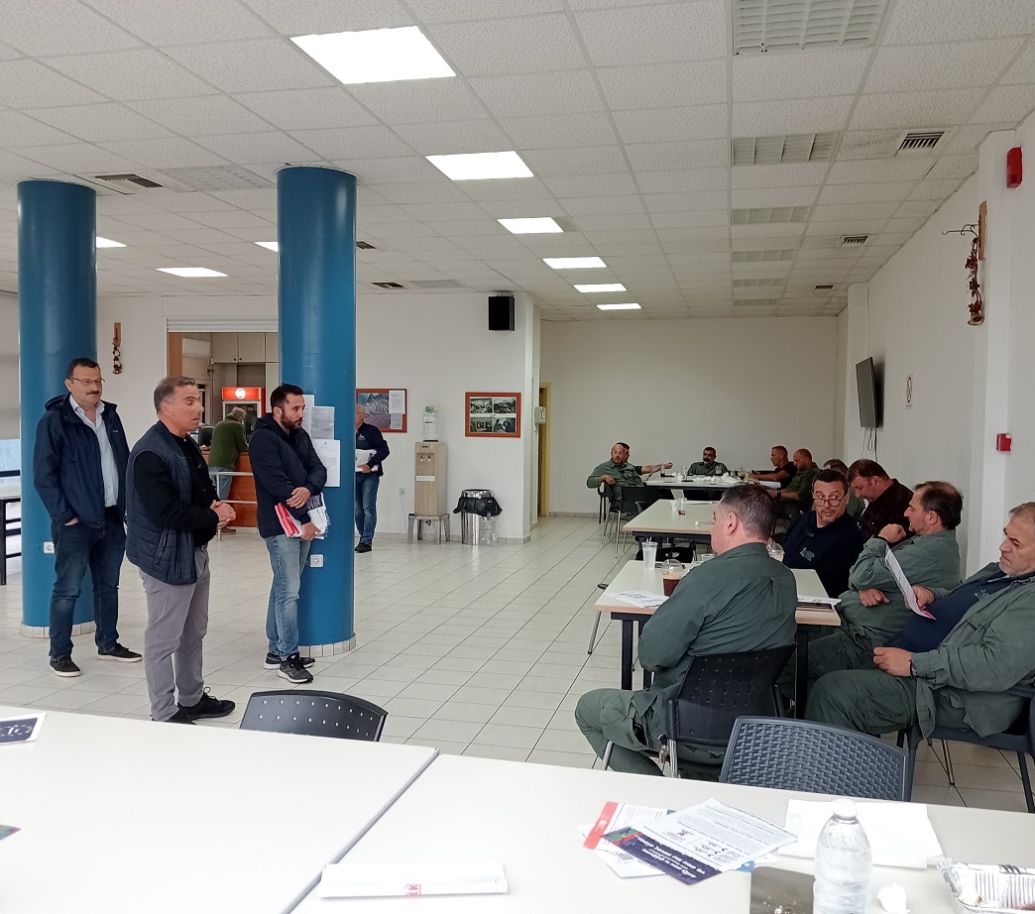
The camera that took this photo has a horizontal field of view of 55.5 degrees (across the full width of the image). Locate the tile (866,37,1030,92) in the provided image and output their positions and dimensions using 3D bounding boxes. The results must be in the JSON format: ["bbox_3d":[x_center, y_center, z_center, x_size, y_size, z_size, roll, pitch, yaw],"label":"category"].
[{"bbox_3d":[1.869,-1.742,4.375,0.600,0.020,0.600,1,2,12],"label":"tile"}]

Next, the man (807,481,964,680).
[{"bbox_3d":[1.544,0.725,4.275,0.720,1.210,0.560,1,2,12],"label":"man"}]

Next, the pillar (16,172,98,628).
[{"bbox_3d":[-3.151,-0.303,6.762,0.500,3.020,0.500,1,2,12],"label":"pillar"}]

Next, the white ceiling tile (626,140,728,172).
[{"bbox_3d":[0.952,-1.786,5.798,0.600,0.020,0.600,1,2,12],"label":"white ceiling tile"}]

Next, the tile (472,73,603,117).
[{"bbox_3d":[0.106,-1.752,4.739,0.595,0.022,0.595,1,2,12],"label":"tile"}]

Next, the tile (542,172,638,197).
[{"bbox_3d":[0.493,-1.805,6.496,0.595,0.022,0.595,1,2,12],"label":"tile"}]

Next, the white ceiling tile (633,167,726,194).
[{"bbox_3d":[1.078,-1.787,6.343,0.600,0.020,0.600,1,2,12],"label":"white ceiling tile"}]

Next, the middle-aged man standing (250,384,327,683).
[{"bbox_3d":[-1.327,0.414,5.712,0.380,1.690,0.480,1,2,30],"label":"middle-aged man standing"}]

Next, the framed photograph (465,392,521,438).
[{"bbox_3d":[-0.296,-0.507,11.938,0.700,0.550,0.030,1,2,12],"label":"framed photograph"}]

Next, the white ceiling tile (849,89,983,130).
[{"bbox_3d":[1.994,-1.754,4.953,0.600,0.020,0.600,1,2,12],"label":"white ceiling tile"}]

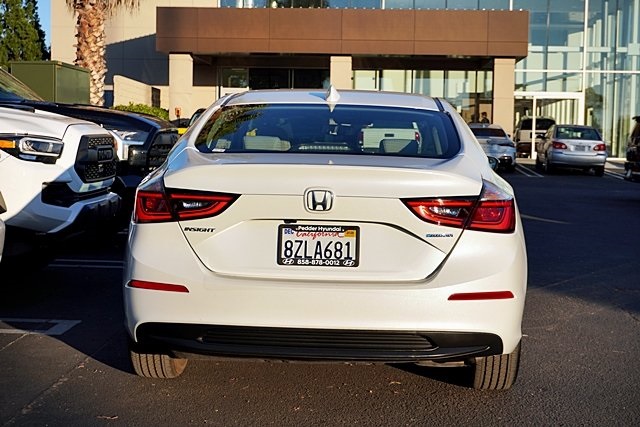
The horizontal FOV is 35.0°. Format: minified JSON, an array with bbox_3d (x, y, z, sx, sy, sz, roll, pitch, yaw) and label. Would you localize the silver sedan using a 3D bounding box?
[{"bbox_3d":[7.669,-1.909,31.040,1.700,1.470,4.530,2,5,6],"label":"silver sedan"}]

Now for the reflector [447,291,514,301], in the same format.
[{"bbox_3d":[0.622,0.314,3.888,0.290,0.034,0.045,-1,5,-22],"label":"reflector"}]

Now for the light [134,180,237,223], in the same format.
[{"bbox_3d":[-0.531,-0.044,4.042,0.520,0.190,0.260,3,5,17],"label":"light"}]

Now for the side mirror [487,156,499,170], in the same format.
[{"bbox_3d":[1.075,-0.303,6.628,0.210,0.150,0.150,1,5,3],"label":"side mirror"}]

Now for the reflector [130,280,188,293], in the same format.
[{"bbox_3d":[-0.632,0.284,3.947,0.290,0.034,0.045,4,5,28],"label":"reflector"}]

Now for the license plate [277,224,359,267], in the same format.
[{"bbox_3d":[-0.005,0.122,3.823,0.311,0.160,0.020,1,5,3],"label":"license plate"}]

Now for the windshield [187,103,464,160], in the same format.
[{"bbox_3d":[0.052,-0.404,4.763,1.200,0.280,0.820,1,5,3],"label":"windshield"}]

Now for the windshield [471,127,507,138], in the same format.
[{"bbox_3d":[5.066,-2.420,30.797,1.300,0.330,0.650,2,5,7],"label":"windshield"}]

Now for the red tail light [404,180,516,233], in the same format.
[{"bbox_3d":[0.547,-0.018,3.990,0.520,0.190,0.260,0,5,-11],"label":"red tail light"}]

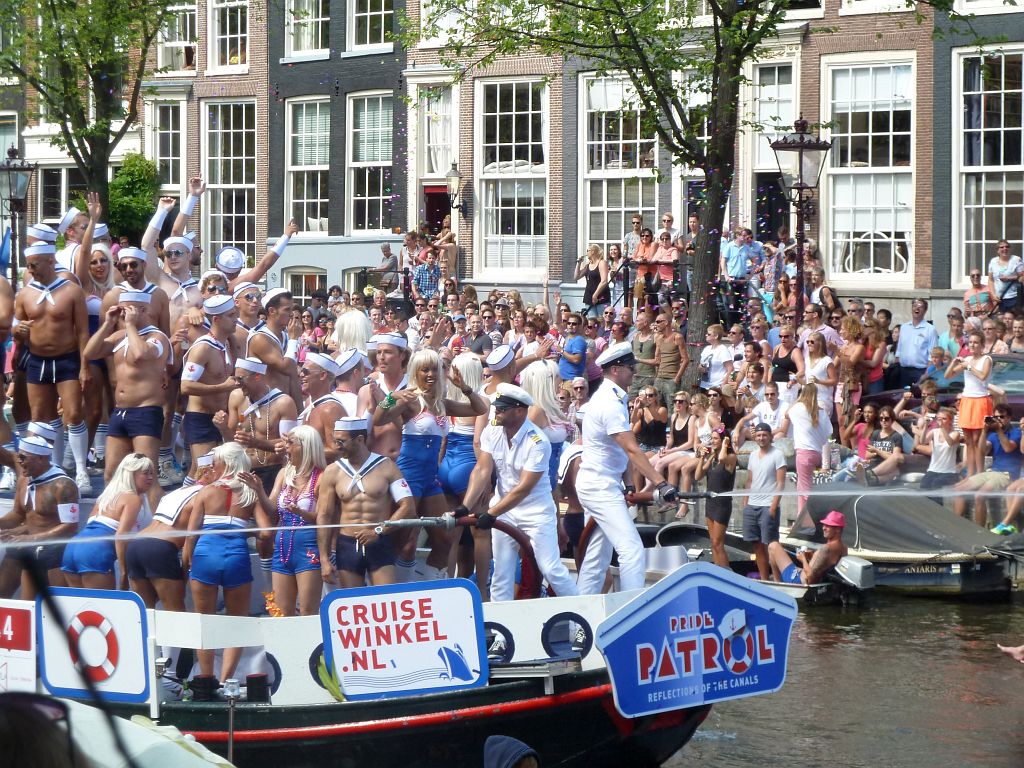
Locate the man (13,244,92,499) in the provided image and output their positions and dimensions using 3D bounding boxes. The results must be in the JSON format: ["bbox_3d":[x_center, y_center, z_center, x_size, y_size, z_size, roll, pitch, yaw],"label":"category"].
[{"bbox_3d":[-3.337,-0.115,22.448,0.540,1.840,0.380,0,3,10],"label":"man"}]

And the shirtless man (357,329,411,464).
[{"bbox_3d":[-0.841,0.586,20.844,0.520,1.870,0.380,2,3,27],"label":"shirtless man"}]

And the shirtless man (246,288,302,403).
[{"bbox_3d":[-1.696,0.221,22.035,0.370,1.810,0.470,1,2,22],"label":"shirtless man"}]

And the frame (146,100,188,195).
[{"bbox_3d":[-6.861,-4.743,61.338,0.200,1.887,1.294,-3,4,-43],"label":"frame"}]

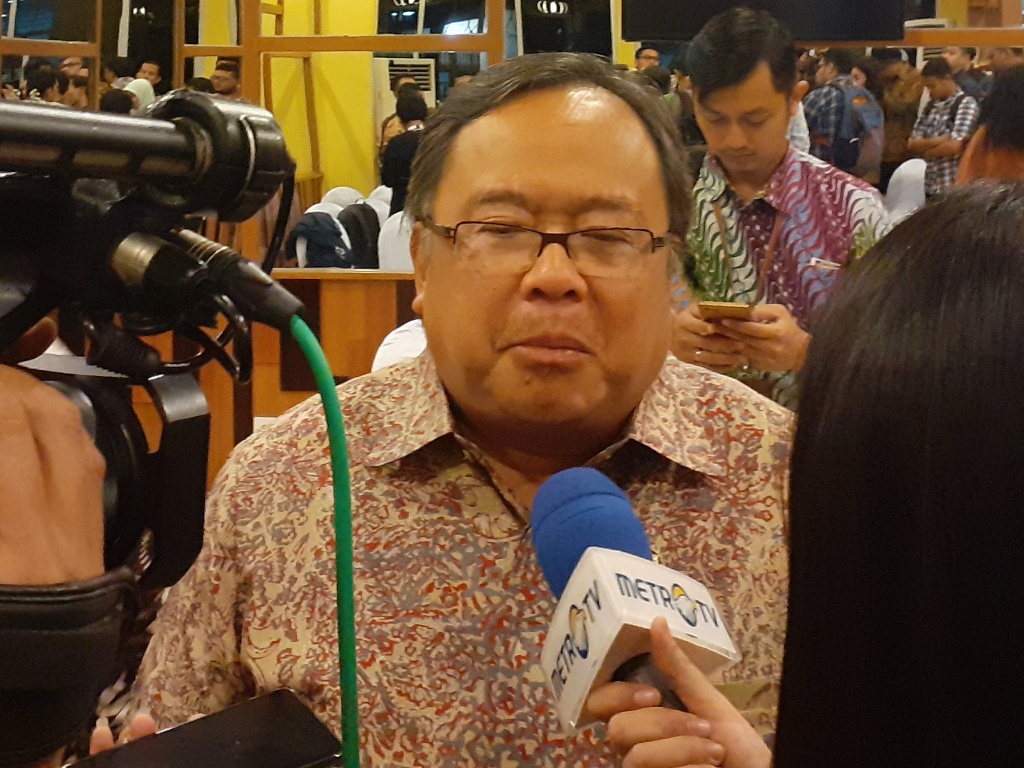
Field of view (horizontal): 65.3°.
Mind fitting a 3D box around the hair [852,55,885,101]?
[{"bbox_3d":[2.187,-1.874,4.900,0.210,0.270,0.200,-14,20,-42],"label":"hair"}]

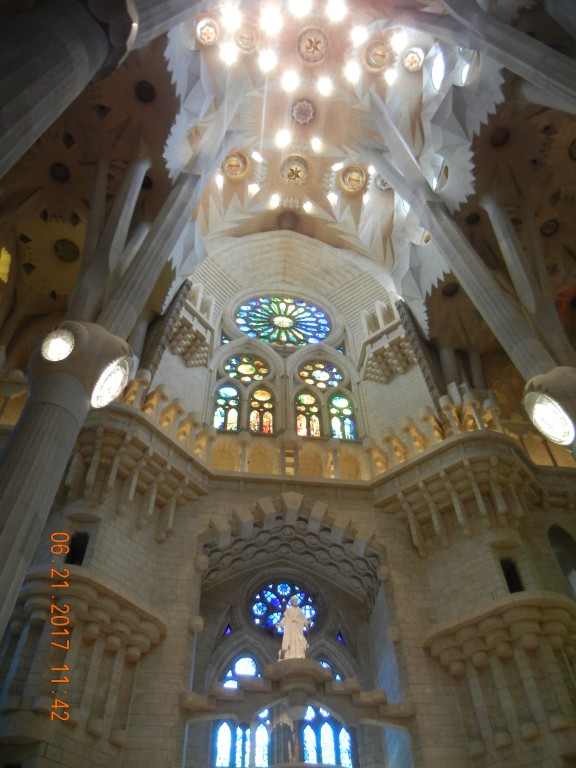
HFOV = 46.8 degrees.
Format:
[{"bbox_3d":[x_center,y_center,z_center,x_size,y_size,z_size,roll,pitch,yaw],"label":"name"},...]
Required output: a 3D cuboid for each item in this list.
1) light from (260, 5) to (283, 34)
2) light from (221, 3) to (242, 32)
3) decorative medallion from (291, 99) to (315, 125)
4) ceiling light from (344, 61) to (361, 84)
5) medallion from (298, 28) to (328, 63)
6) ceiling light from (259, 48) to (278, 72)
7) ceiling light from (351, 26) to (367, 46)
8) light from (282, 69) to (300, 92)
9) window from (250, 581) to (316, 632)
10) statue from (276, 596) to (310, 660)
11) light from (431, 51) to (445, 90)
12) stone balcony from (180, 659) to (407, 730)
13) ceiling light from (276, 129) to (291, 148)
[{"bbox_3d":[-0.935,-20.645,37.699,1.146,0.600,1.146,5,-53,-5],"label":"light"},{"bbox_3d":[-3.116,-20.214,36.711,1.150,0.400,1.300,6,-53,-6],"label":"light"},{"bbox_3d":[0.888,-16.689,40.764,1.411,0.380,1.411,5,-53,-5],"label":"decorative medallion"},{"bbox_3d":[3.825,-18.472,39.470,0.873,0.600,0.873,5,-53,-5],"label":"ceiling light"},{"bbox_3d":[1.478,-19.587,38.570,1.750,0.350,1.750,-1,-53,-1],"label":"medallion"},{"bbox_3d":[-1.115,-18.504,38.071,1.100,0.400,1.120,6,-53,-6],"label":"ceiling light"},{"bbox_3d":[3.960,-19.575,37.386,0.920,0.400,0.950,-1,-53,-1],"label":"ceiling light"},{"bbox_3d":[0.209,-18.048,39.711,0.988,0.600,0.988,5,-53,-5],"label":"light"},{"bbox_3d":[-0.162,8.823,26.280,2.636,2.439,0.250,5,-53,-5],"label":"window"},{"bbox_3d":[0.210,8.141,22.231,1.100,2.384,0.750,6,-53,-6],"label":"statue"},{"bbox_3d":[8.255,-17.256,36.753,0.500,1.900,1.900,6,-53,-6],"label":"light"},{"bbox_3d":[0.344,9.337,20.048,6.871,1.400,1.400,5,-53,-5],"label":"stone balcony"},{"bbox_3d":[-0.282,-15.391,41.729,0.807,0.600,0.807,5,-53,-5],"label":"ceiling light"}]

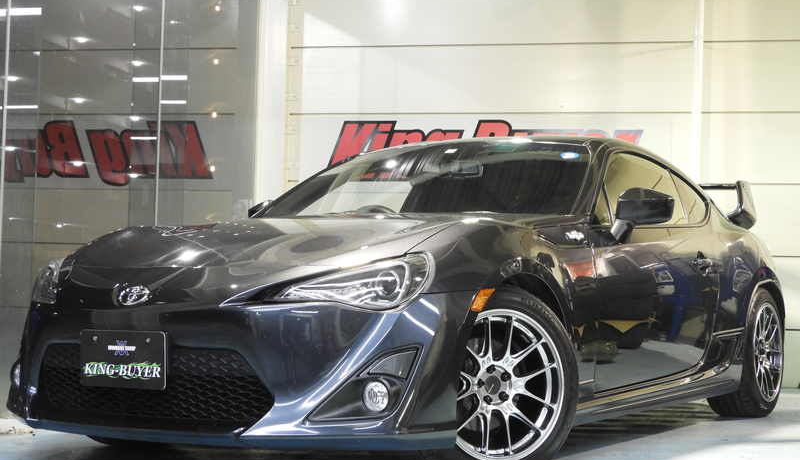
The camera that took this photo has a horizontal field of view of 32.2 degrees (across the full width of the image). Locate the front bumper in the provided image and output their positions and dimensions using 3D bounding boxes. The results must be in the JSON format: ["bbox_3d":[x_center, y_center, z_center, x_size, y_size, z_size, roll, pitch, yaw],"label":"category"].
[{"bbox_3d":[-0.664,0.408,4.303,1.740,0.490,0.570,0,-2,31],"label":"front bumper"}]

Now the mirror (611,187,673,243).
[{"bbox_3d":[0.899,-0.055,5.148,0.205,0.190,0.150,0,-2,31],"label":"mirror"}]

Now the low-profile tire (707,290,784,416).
[{"bbox_3d":[1.640,0.573,6.582,0.230,0.630,0.630,0,-2,31],"label":"low-profile tire"}]

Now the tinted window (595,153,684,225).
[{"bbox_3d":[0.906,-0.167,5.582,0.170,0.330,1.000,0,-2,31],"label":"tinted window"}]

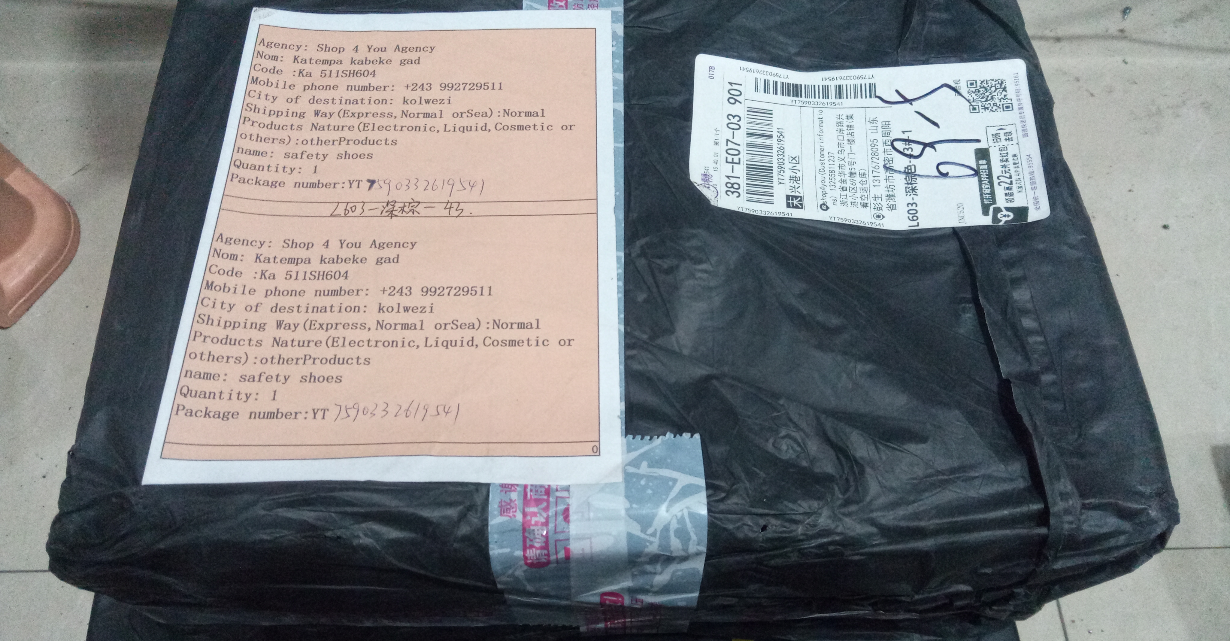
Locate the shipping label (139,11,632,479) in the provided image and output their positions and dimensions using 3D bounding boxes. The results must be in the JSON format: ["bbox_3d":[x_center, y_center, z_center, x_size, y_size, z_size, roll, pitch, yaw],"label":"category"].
[{"bbox_3d":[-0.073,-0.039,0.363,0.148,0.004,0.210,0,59,-2],"label":"shipping label"}]

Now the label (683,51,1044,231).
[{"bbox_3d":[0.094,-0.071,0.379,0.130,0.007,0.077,2,60,5],"label":"label"}]

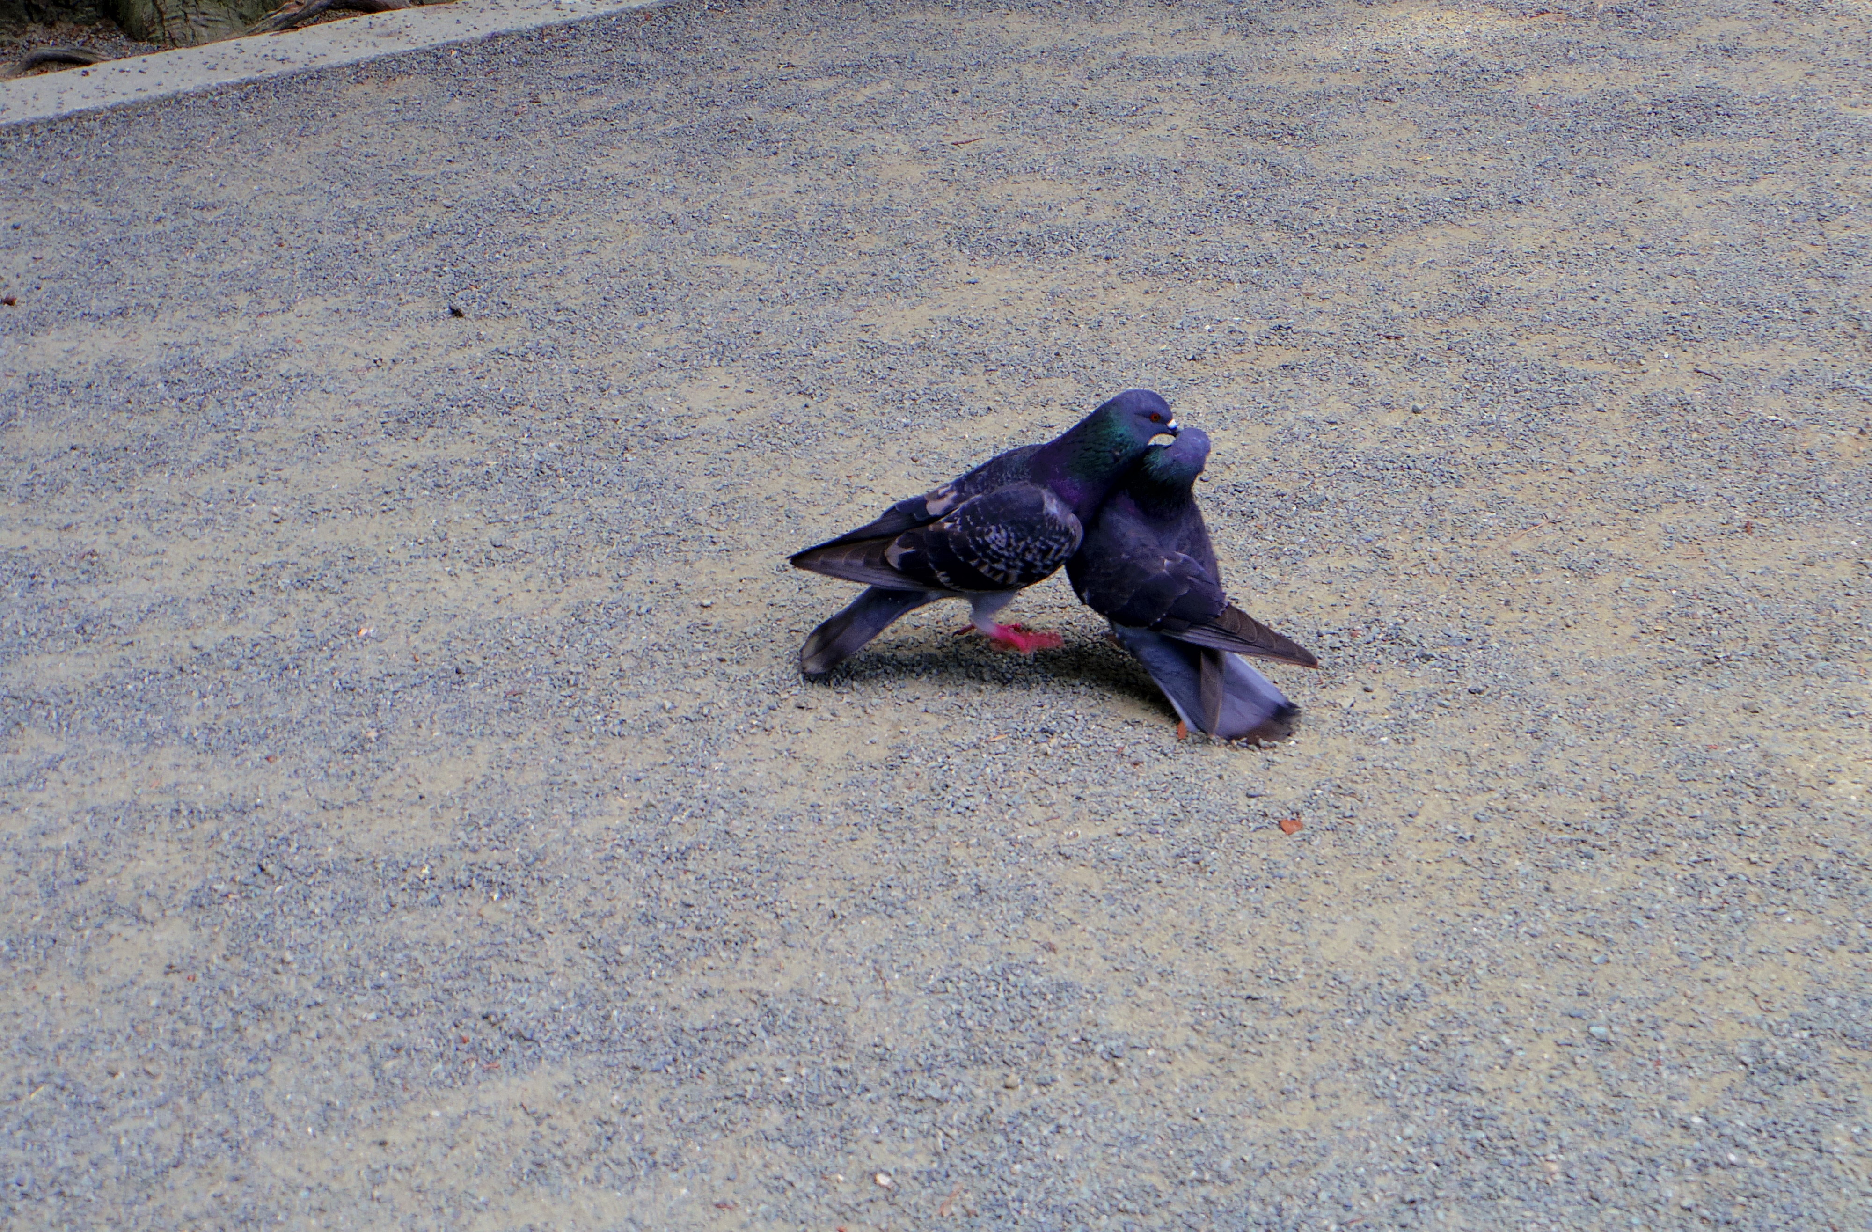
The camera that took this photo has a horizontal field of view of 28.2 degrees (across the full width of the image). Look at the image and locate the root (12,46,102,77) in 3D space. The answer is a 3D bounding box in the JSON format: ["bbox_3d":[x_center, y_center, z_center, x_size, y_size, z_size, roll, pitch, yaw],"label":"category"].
[{"bbox_3d":[-0.996,-0.635,4.227,0.110,0.030,0.045,-13,28,-25],"label":"root"}]

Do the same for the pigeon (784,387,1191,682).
[{"bbox_3d":[0.045,-0.064,2.795,0.298,0.205,0.120,-6,26,-14],"label":"pigeon"}]

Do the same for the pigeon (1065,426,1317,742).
[{"bbox_3d":[0.170,-0.050,2.754,0.140,0.215,0.230,-14,28,-27],"label":"pigeon"}]

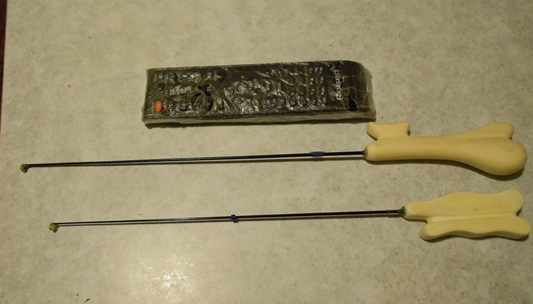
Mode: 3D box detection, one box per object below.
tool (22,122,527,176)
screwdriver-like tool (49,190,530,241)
[{"bbox_3d":[-0.004,0.001,0.340,0.432,0.027,0.048,-2,72,3],"label":"tool"},{"bbox_3d":[0.010,0.055,0.324,0.390,0.024,0.038,-2,72,3],"label":"screwdriver-like tool"}]

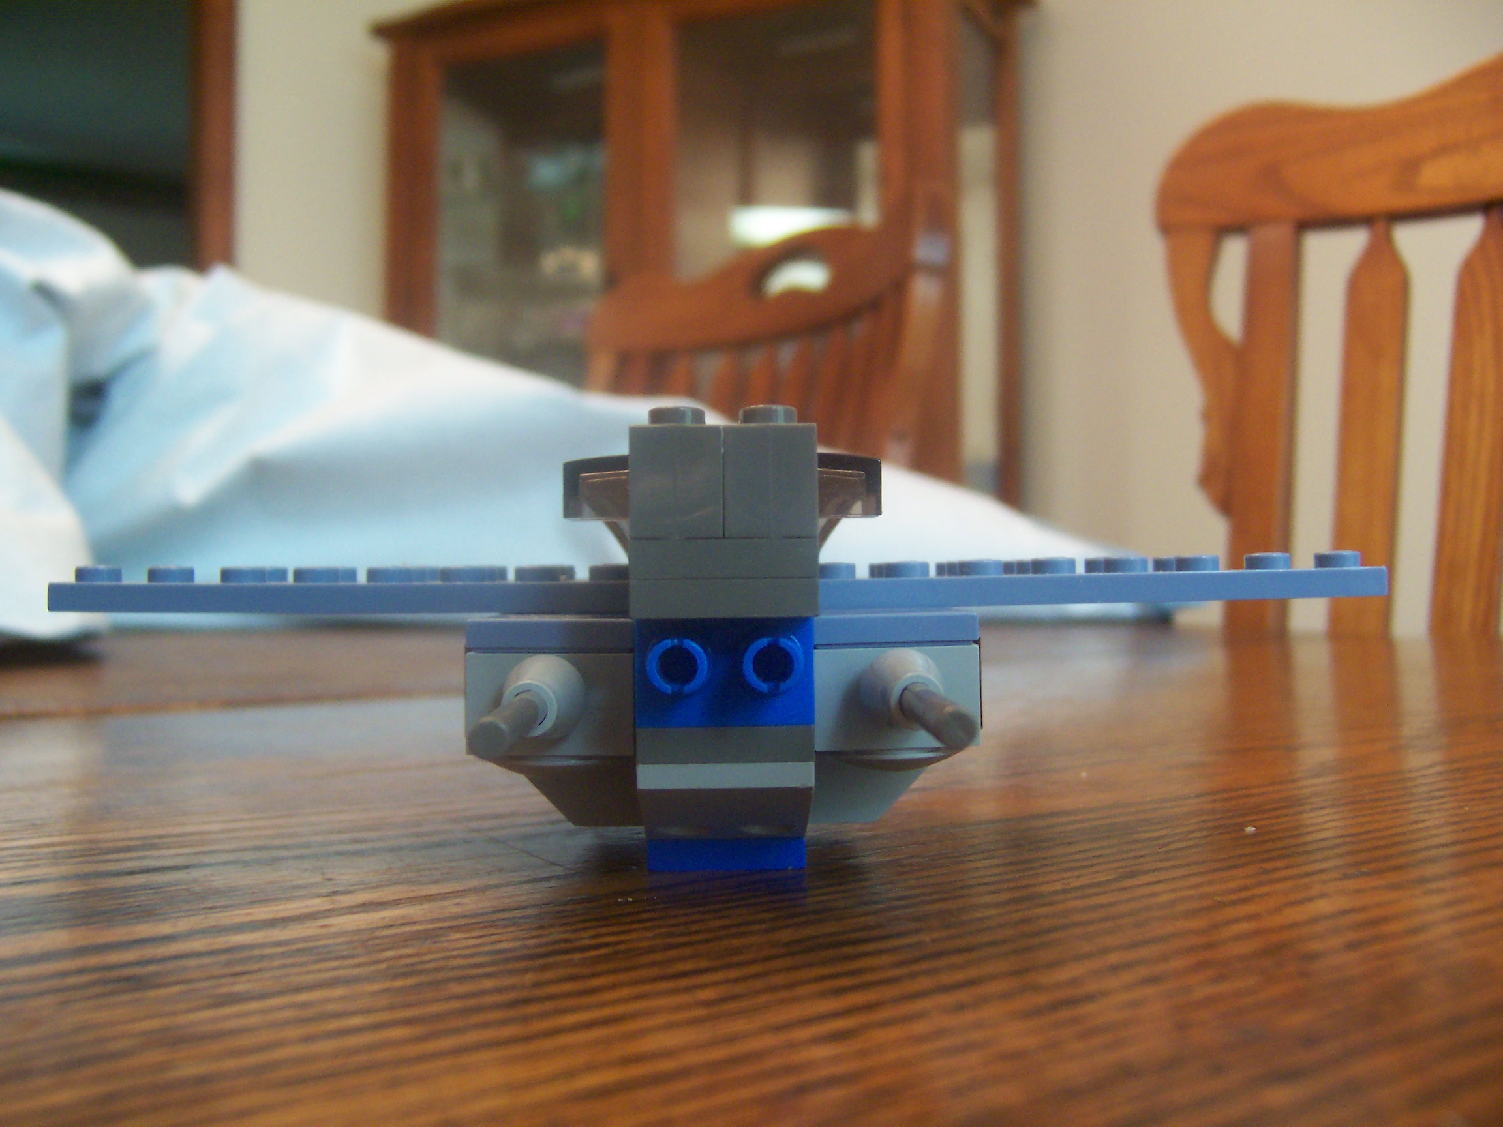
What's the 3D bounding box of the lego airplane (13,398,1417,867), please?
[{"bbox_3d":[-0.003,0.009,0.159,0.144,0.043,0.107,-1,-1,-1],"label":"lego airplane"}]

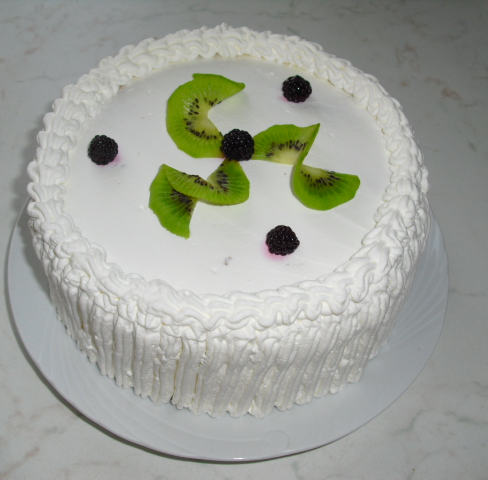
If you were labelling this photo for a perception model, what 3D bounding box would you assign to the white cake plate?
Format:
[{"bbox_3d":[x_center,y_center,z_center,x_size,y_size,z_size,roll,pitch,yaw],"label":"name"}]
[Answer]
[{"bbox_3d":[-0.010,0.011,0.489,0.312,0.023,0.312,1,53,-1],"label":"white cake plate"}]

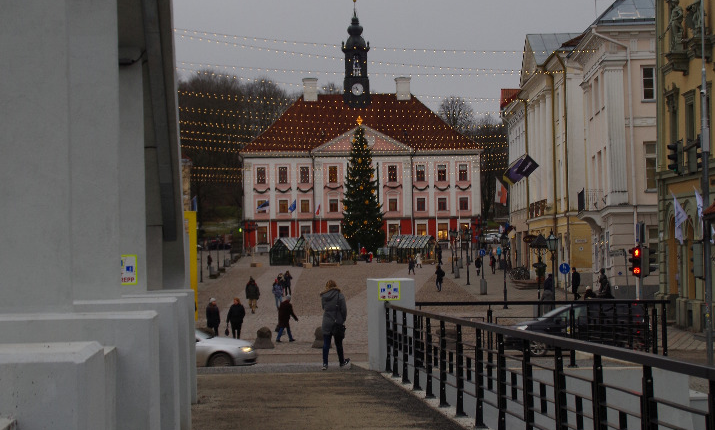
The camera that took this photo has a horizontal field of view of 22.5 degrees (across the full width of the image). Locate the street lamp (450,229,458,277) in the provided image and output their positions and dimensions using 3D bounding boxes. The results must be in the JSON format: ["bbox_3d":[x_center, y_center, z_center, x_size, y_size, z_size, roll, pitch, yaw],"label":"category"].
[{"bbox_3d":[8.101,3.132,150.000,0.450,3.900,0.450,-1,0,0],"label":"street lamp"}]

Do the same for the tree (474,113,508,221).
[{"bbox_3d":[21.902,-7.715,298.000,7.000,18.000,7.000,-1,0,0],"label":"tree"}]

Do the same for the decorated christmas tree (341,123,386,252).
[{"bbox_3d":[0.571,-2.854,205.000,5.000,15.700,5.000,-1,-1,0],"label":"decorated christmas tree"}]

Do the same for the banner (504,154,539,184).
[{"bbox_3d":[10.184,-2.763,112.000,2.000,1.080,0.300,-45,-1,0],"label":"banner"}]

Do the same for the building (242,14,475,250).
[{"bbox_3d":[0.000,-12.600,272.000,35.000,36.500,20.000,-1,0,-3],"label":"building"}]

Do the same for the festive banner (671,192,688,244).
[{"bbox_3d":[11.349,0.088,63.300,0.660,1.850,0.300,-1,-1,0],"label":"festive banner"}]

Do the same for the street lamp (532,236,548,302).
[{"bbox_3d":[6.412,2.578,63.000,0.620,3.800,0.620,-1,0,0],"label":"street lamp"}]

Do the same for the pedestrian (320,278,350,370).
[{"bbox_3d":[-0.416,2.082,34.000,0.560,1.680,0.460,-1,0,5],"label":"pedestrian"}]

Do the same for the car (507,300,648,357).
[{"bbox_3d":[6.869,3.551,55.700,4.450,1.630,1.820,-1,-1,0],"label":"car"}]

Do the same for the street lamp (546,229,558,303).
[{"bbox_3d":[7.203,2.462,66.000,0.450,3.950,0.450,-1,-1,0],"label":"street lamp"}]

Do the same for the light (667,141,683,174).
[{"bbox_3d":[8.579,-1.534,48.500,0.380,0.880,0.300,-1,-1,-6],"label":"light"}]

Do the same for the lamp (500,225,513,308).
[{"bbox_3d":[7.416,2.706,90.000,0.430,4.000,0.430,-1,-1,0],"label":"lamp"}]

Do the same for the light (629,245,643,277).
[{"bbox_3d":[8.219,1.387,53.000,0.290,0.920,0.340,-1,0,37],"label":"light"}]

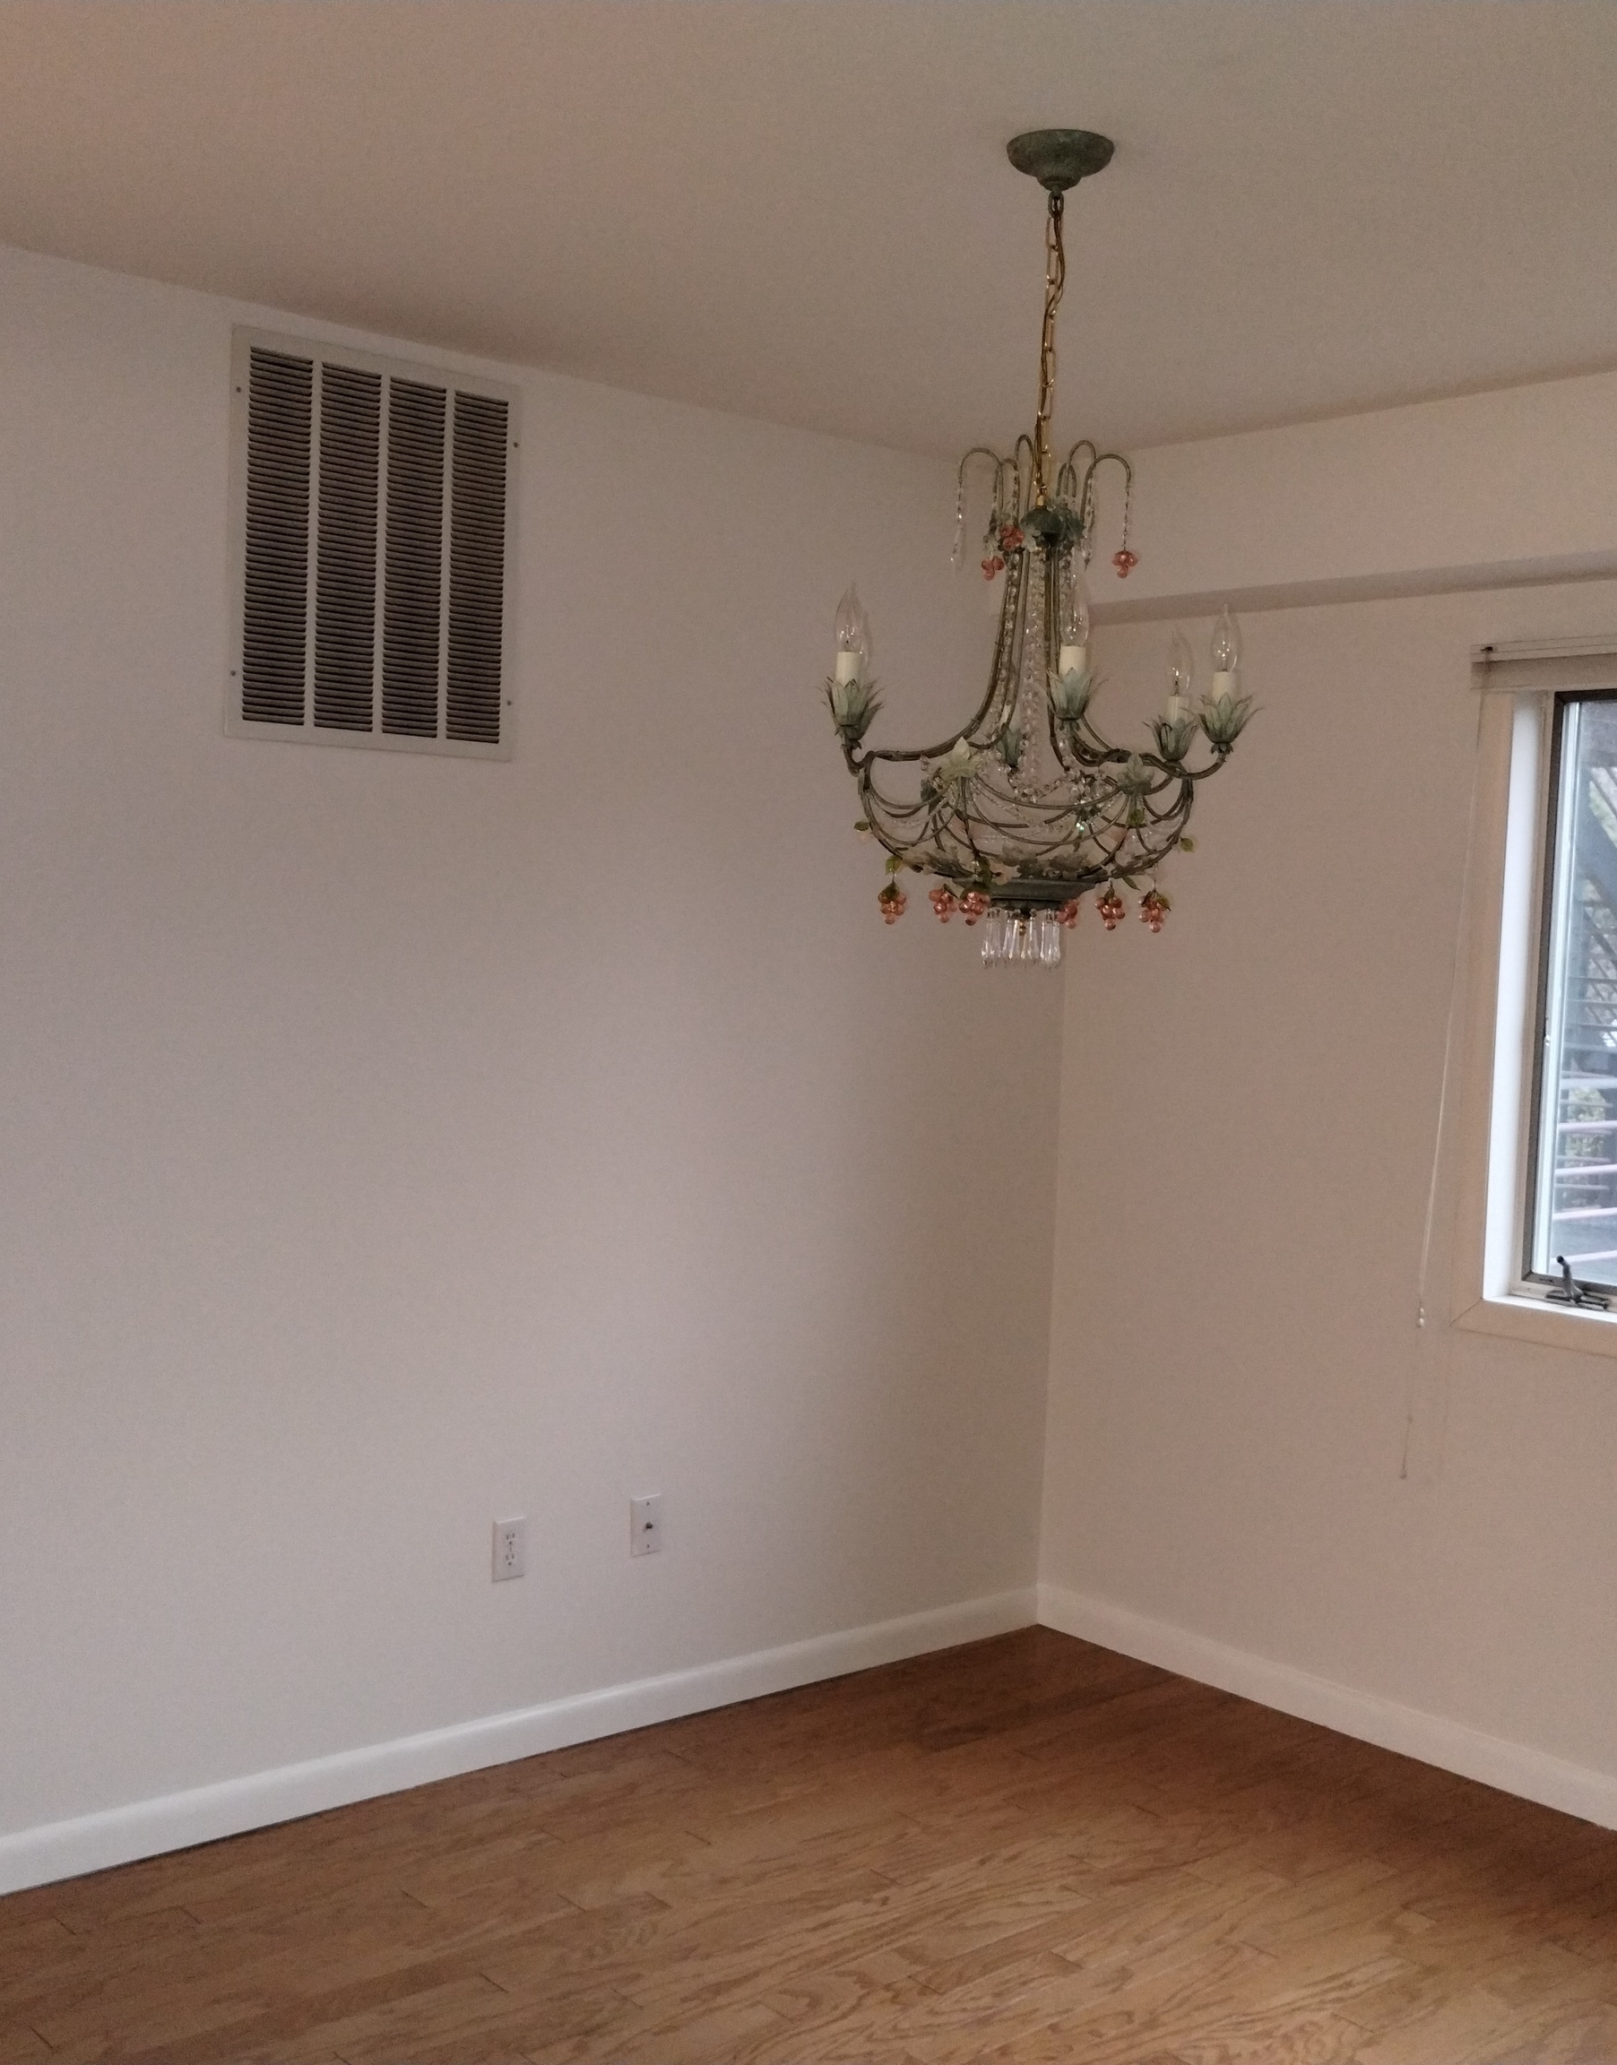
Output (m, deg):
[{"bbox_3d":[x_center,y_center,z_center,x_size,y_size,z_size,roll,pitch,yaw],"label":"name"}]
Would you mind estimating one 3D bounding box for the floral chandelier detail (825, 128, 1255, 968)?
[{"bbox_3d":[0.286,-0.576,2.708,0.530,0.985,0.540,2,3,0],"label":"floral chandelier detail"}]

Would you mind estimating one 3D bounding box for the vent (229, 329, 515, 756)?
[{"bbox_3d":[-0.705,-0.791,3.678,0.538,0.647,0.020,0,4,-41],"label":"vent"}]

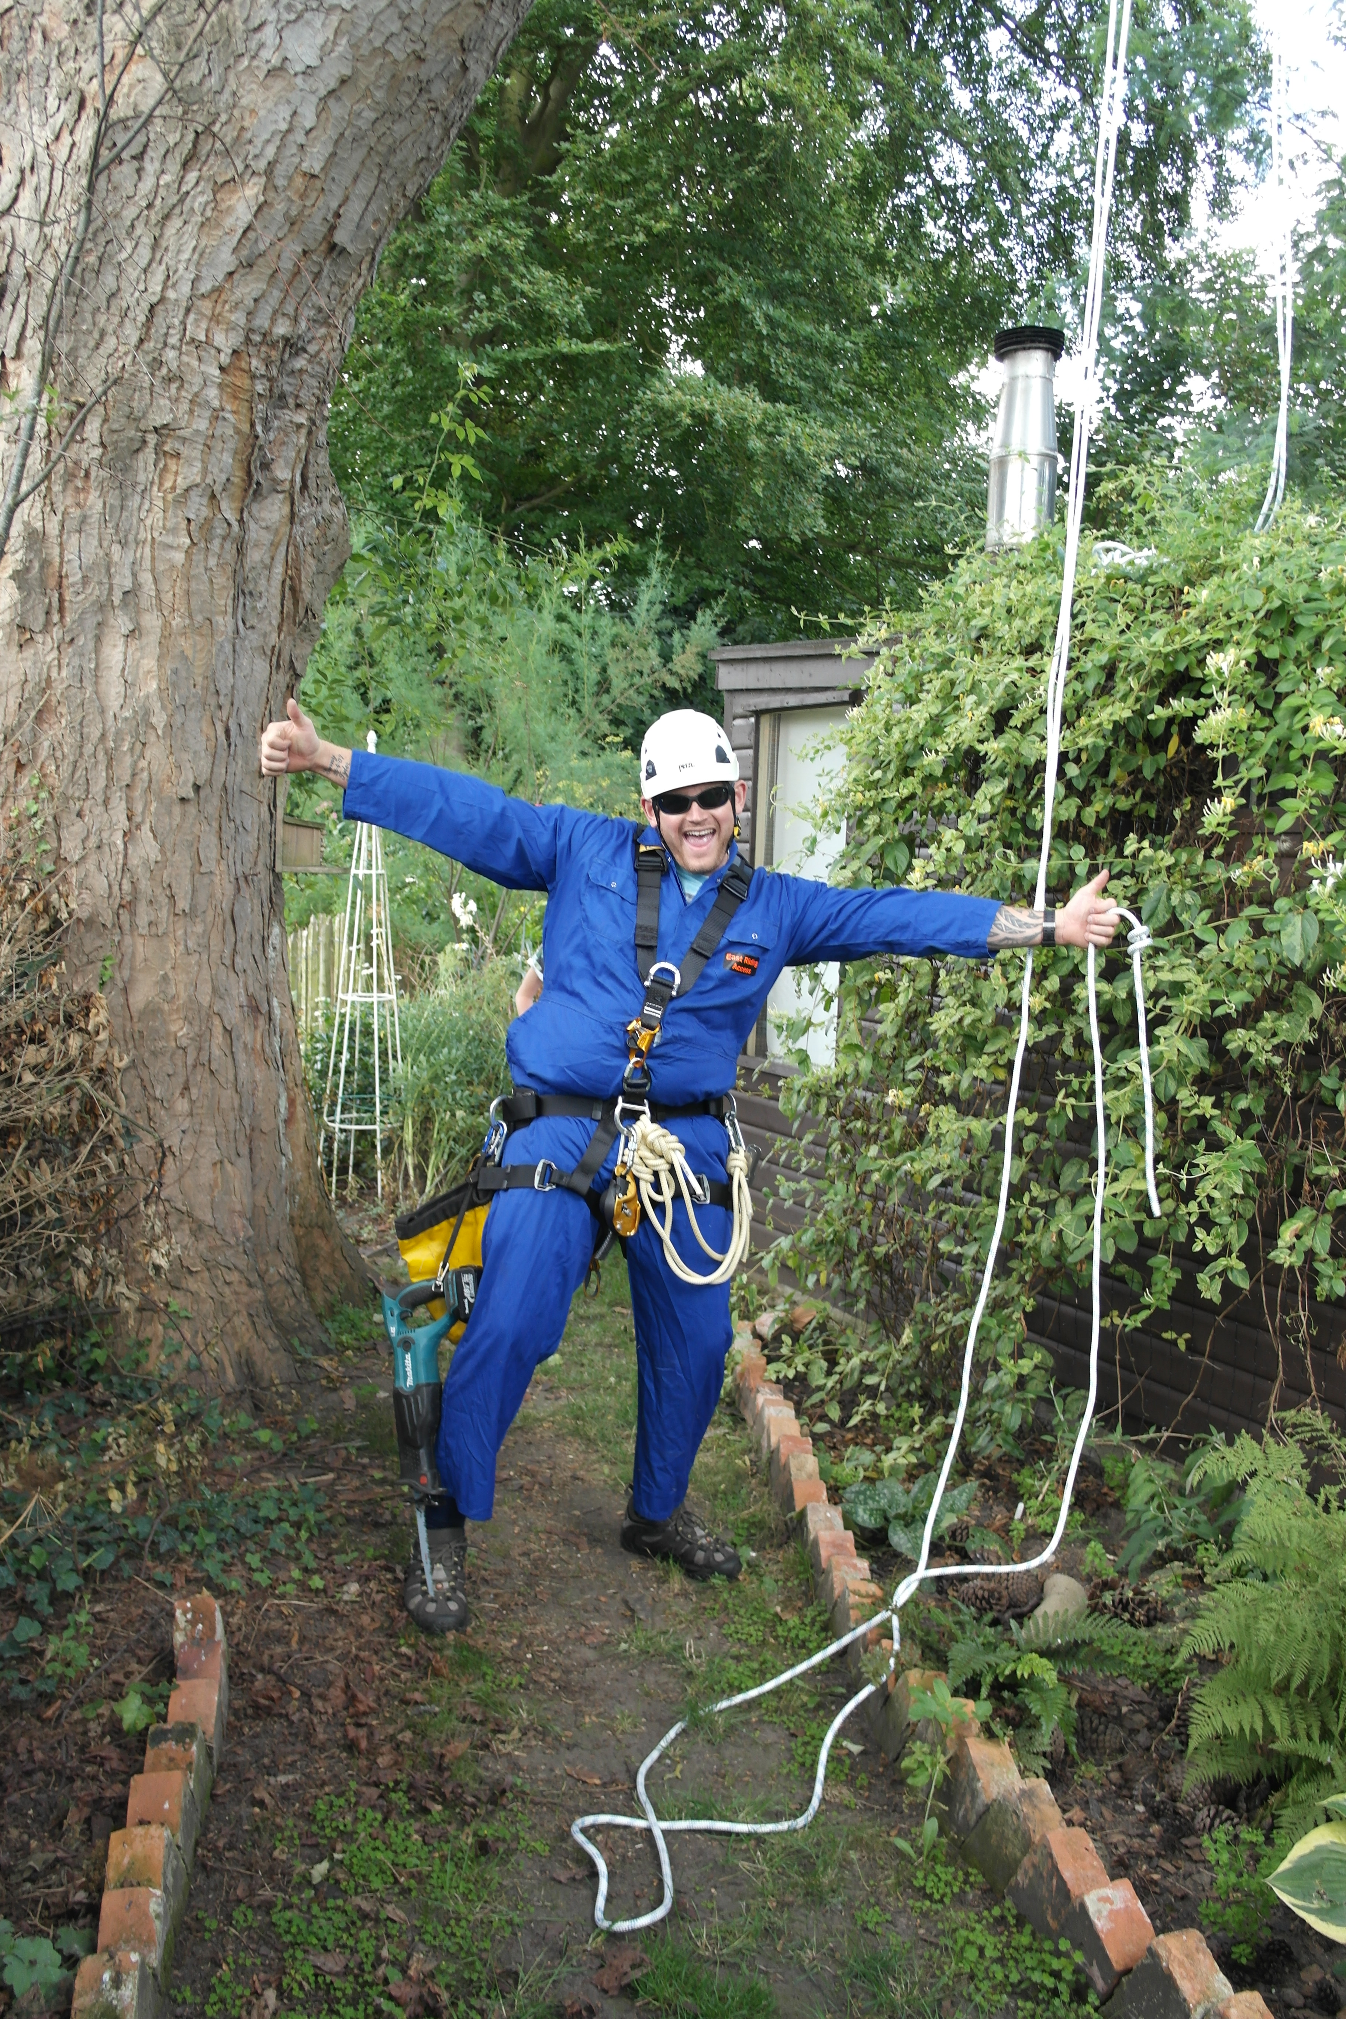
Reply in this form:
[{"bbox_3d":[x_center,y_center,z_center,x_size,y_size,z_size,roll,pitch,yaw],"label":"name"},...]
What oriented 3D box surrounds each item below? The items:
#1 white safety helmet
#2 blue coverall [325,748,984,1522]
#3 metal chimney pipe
[{"bbox_3d":[0.034,-0.503,3.320,0.205,0.168,0.270,-9,8,4],"label":"white safety helmet"},{"bbox_3d":[-0.021,0.243,3.321,1.320,1.460,0.520,2,5,0],"label":"blue coverall"},{"bbox_3d":[1.067,-1.705,5.100,0.210,0.740,0.210,2,5,0],"label":"metal chimney pipe"}]

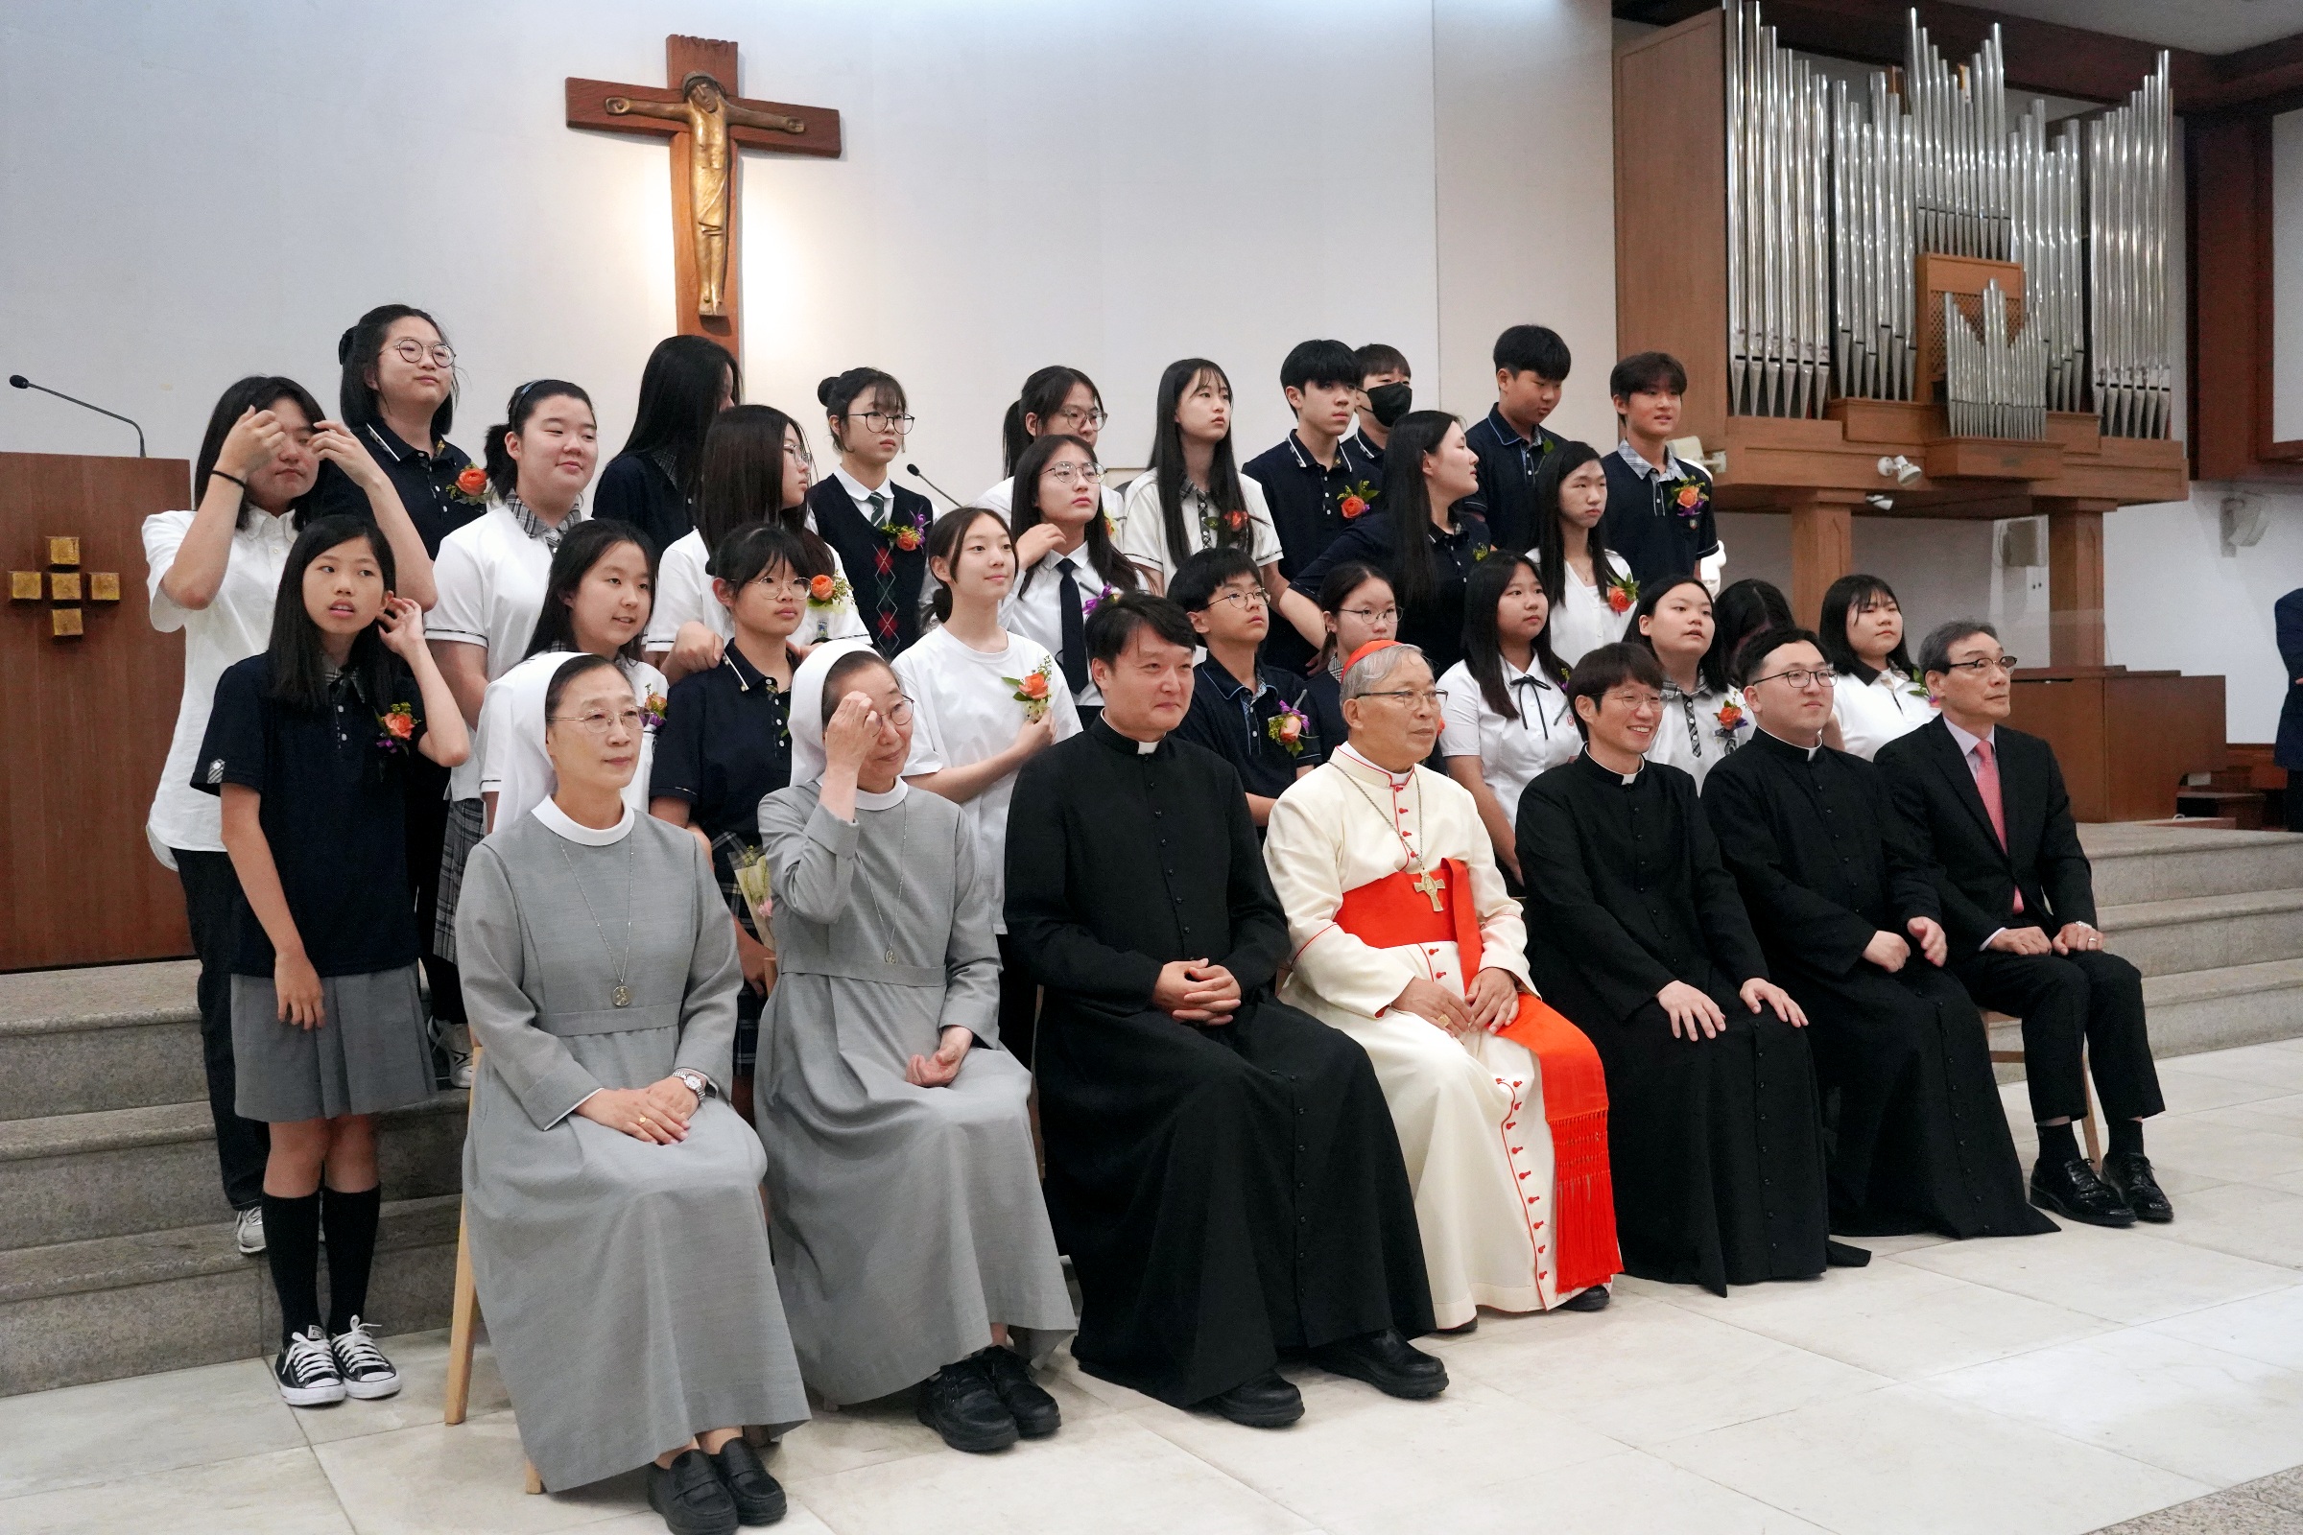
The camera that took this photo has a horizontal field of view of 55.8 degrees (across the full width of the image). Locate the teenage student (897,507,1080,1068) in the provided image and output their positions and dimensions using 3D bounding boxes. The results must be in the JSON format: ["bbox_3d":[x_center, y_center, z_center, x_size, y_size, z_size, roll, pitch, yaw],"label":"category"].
[{"bbox_3d":[-0.336,0.264,4.526,0.460,1.609,0.310,-2,2,-34],"label":"teenage student"}]

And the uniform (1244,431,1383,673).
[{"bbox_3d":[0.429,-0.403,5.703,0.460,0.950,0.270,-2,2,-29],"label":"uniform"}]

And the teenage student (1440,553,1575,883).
[{"bbox_3d":[0.852,0.251,5.157,0.430,1.520,0.290,-2,2,-29],"label":"teenage student"}]

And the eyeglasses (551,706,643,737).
[{"bbox_3d":[-0.918,-0.076,3.550,0.140,0.043,0.138,1,3,44],"label":"eyeglasses"}]

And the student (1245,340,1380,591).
[{"bbox_3d":[0.453,-0.264,5.824,0.480,1.770,0.290,-2,2,-29],"label":"student"}]

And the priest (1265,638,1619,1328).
[{"bbox_3d":[0.576,0.390,4.381,0.600,1.310,0.700,-2,2,-29],"label":"priest"}]

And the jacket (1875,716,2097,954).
[{"bbox_3d":[2.041,0.209,5.272,0.570,0.660,0.500,-2,2,-29],"label":"jacket"}]

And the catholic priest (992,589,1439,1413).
[{"bbox_3d":[0.103,0.379,3.909,0.620,1.385,0.760,-2,2,-29],"label":"catholic priest"}]

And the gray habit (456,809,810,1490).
[{"bbox_3d":[-0.843,0.566,3.515,0.490,1.010,0.680,-2,2,-29],"label":"gray habit"}]

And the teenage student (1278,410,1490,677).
[{"bbox_3d":[0.618,-0.041,5.439,0.560,1.690,0.360,-3,3,-43],"label":"teenage student"}]

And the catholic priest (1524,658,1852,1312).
[{"bbox_3d":[1.083,0.382,4.556,0.600,1.295,0.660,-3,3,-35],"label":"catholic priest"}]

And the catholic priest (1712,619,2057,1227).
[{"bbox_3d":[1.626,0.338,4.939,0.660,1.330,0.750,-2,2,-29],"label":"catholic priest"}]

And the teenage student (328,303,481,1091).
[{"bbox_3d":[-1.562,-0.148,4.629,0.450,1.670,0.300,-2,2,-27],"label":"teenage student"}]

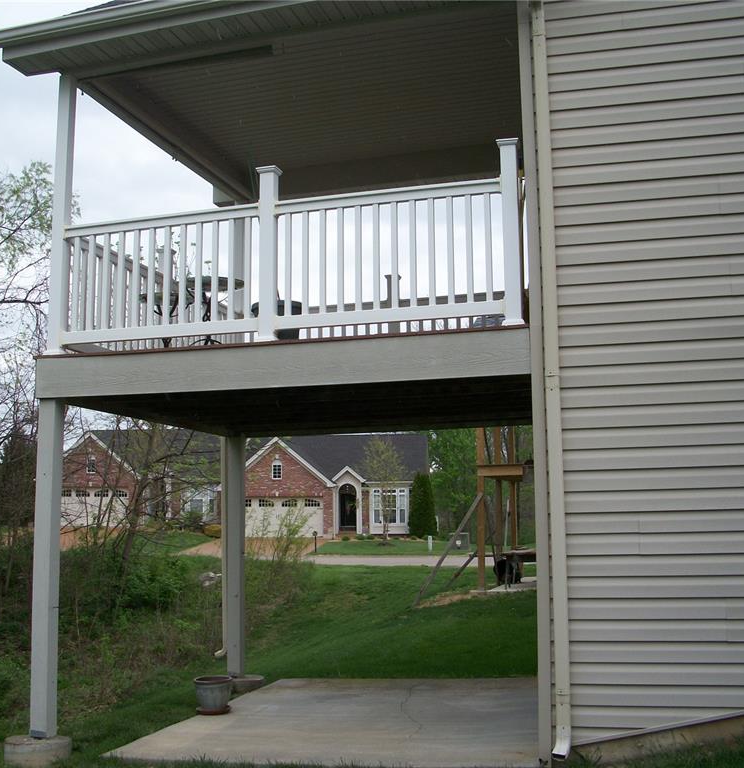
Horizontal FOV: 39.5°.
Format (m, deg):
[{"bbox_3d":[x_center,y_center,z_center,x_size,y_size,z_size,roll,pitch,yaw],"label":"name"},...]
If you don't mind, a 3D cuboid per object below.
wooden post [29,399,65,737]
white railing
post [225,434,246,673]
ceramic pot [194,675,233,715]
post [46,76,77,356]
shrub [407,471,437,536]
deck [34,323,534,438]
[{"bbox_3d":[-2.245,1.253,7.171,0.135,2.341,0.135,-3,-8,15],"label":"wooden post"},{"bbox_3d":[-0.628,-0.884,7.023,3.296,1.213,0.152,-3,-8,15],"label":"white railing"},{"bbox_3d":[-1.369,1.730,10.460,0.135,2.394,0.135,-3,-8,15],"label":"post"},{"bbox_3d":[-1.292,2.543,8.453,0.300,0.265,0.300,-1,-8,0],"label":"ceramic pot"},{"bbox_3d":[-2.236,-1.242,7.530,0.135,2.090,0.135,-3,-8,15],"label":"post"},{"bbox_3d":[2.707,6.529,55.500,1.450,3.500,1.450,-1,-8,0],"label":"shrub"},{"bbox_3d":[-0.239,0.095,8.555,3.486,0.321,3.594,-3,-8,15],"label":"deck"}]

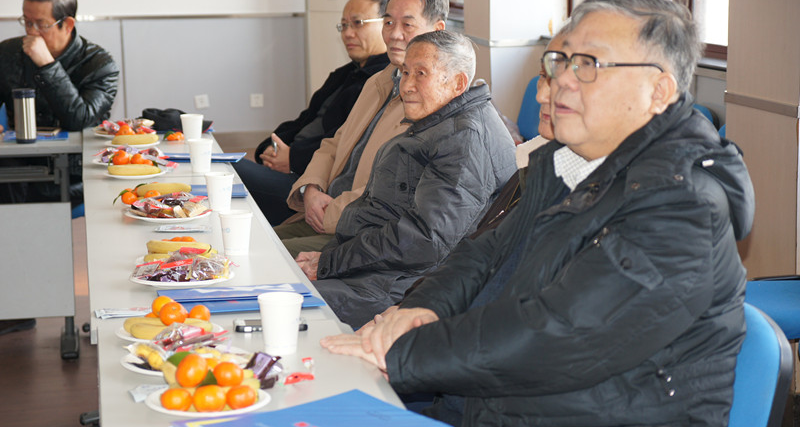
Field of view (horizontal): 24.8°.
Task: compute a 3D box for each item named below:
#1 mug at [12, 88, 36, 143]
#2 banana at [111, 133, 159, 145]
[{"bbox_3d":[-1.186,-0.310,5.764,0.072,0.168,0.072,0,9,0],"label":"mug"},{"bbox_3d":[-0.810,-0.227,5.576,0.150,0.034,0.042,0,9,0],"label":"banana"}]

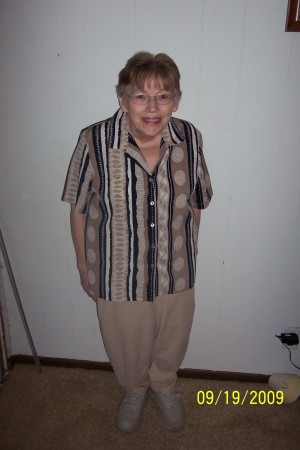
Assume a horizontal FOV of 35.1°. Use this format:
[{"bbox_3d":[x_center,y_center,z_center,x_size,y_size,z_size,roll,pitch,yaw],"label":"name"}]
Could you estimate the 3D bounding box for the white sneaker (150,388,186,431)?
[{"bbox_3d":[0.068,0.773,2.088,0.105,0.105,0.260,-5,23,-15],"label":"white sneaker"}]

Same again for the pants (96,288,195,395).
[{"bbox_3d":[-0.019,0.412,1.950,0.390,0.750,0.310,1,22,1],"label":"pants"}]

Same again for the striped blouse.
[{"bbox_3d":[-0.050,-0.073,1.735,0.550,0.700,0.320,1,22,1],"label":"striped blouse"}]

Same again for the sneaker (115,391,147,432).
[{"bbox_3d":[-0.058,0.772,2.087,0.105,0.105,0.260,6,23,12],"label":"sneaker"}]

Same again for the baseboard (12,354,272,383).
[{"bbox_3d":[-0.037,0.701,2.320,1.360,0.055,0.015,3,22,5],"label":"baseboard"}]

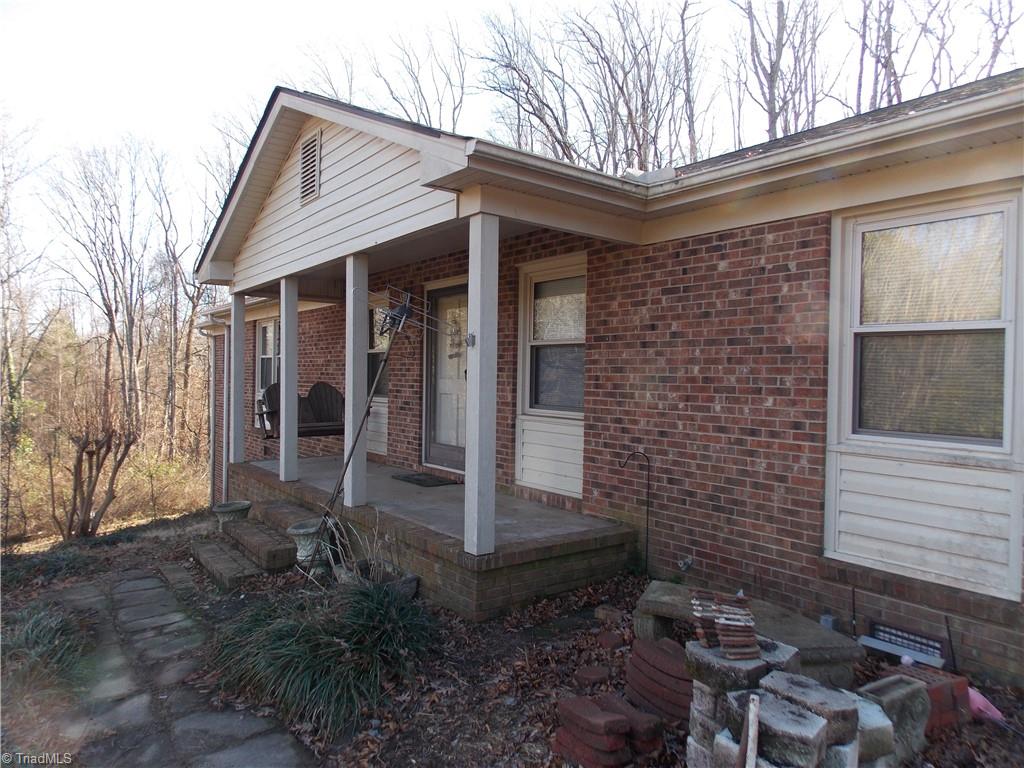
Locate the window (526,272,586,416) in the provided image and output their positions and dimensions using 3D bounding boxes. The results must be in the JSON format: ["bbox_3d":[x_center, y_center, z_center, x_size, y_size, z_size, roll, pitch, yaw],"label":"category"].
[{"bbox_3d":[0.389,-0.377,6.388,0.089,1.290,0.804,0,1,-37],"label":"window"}]

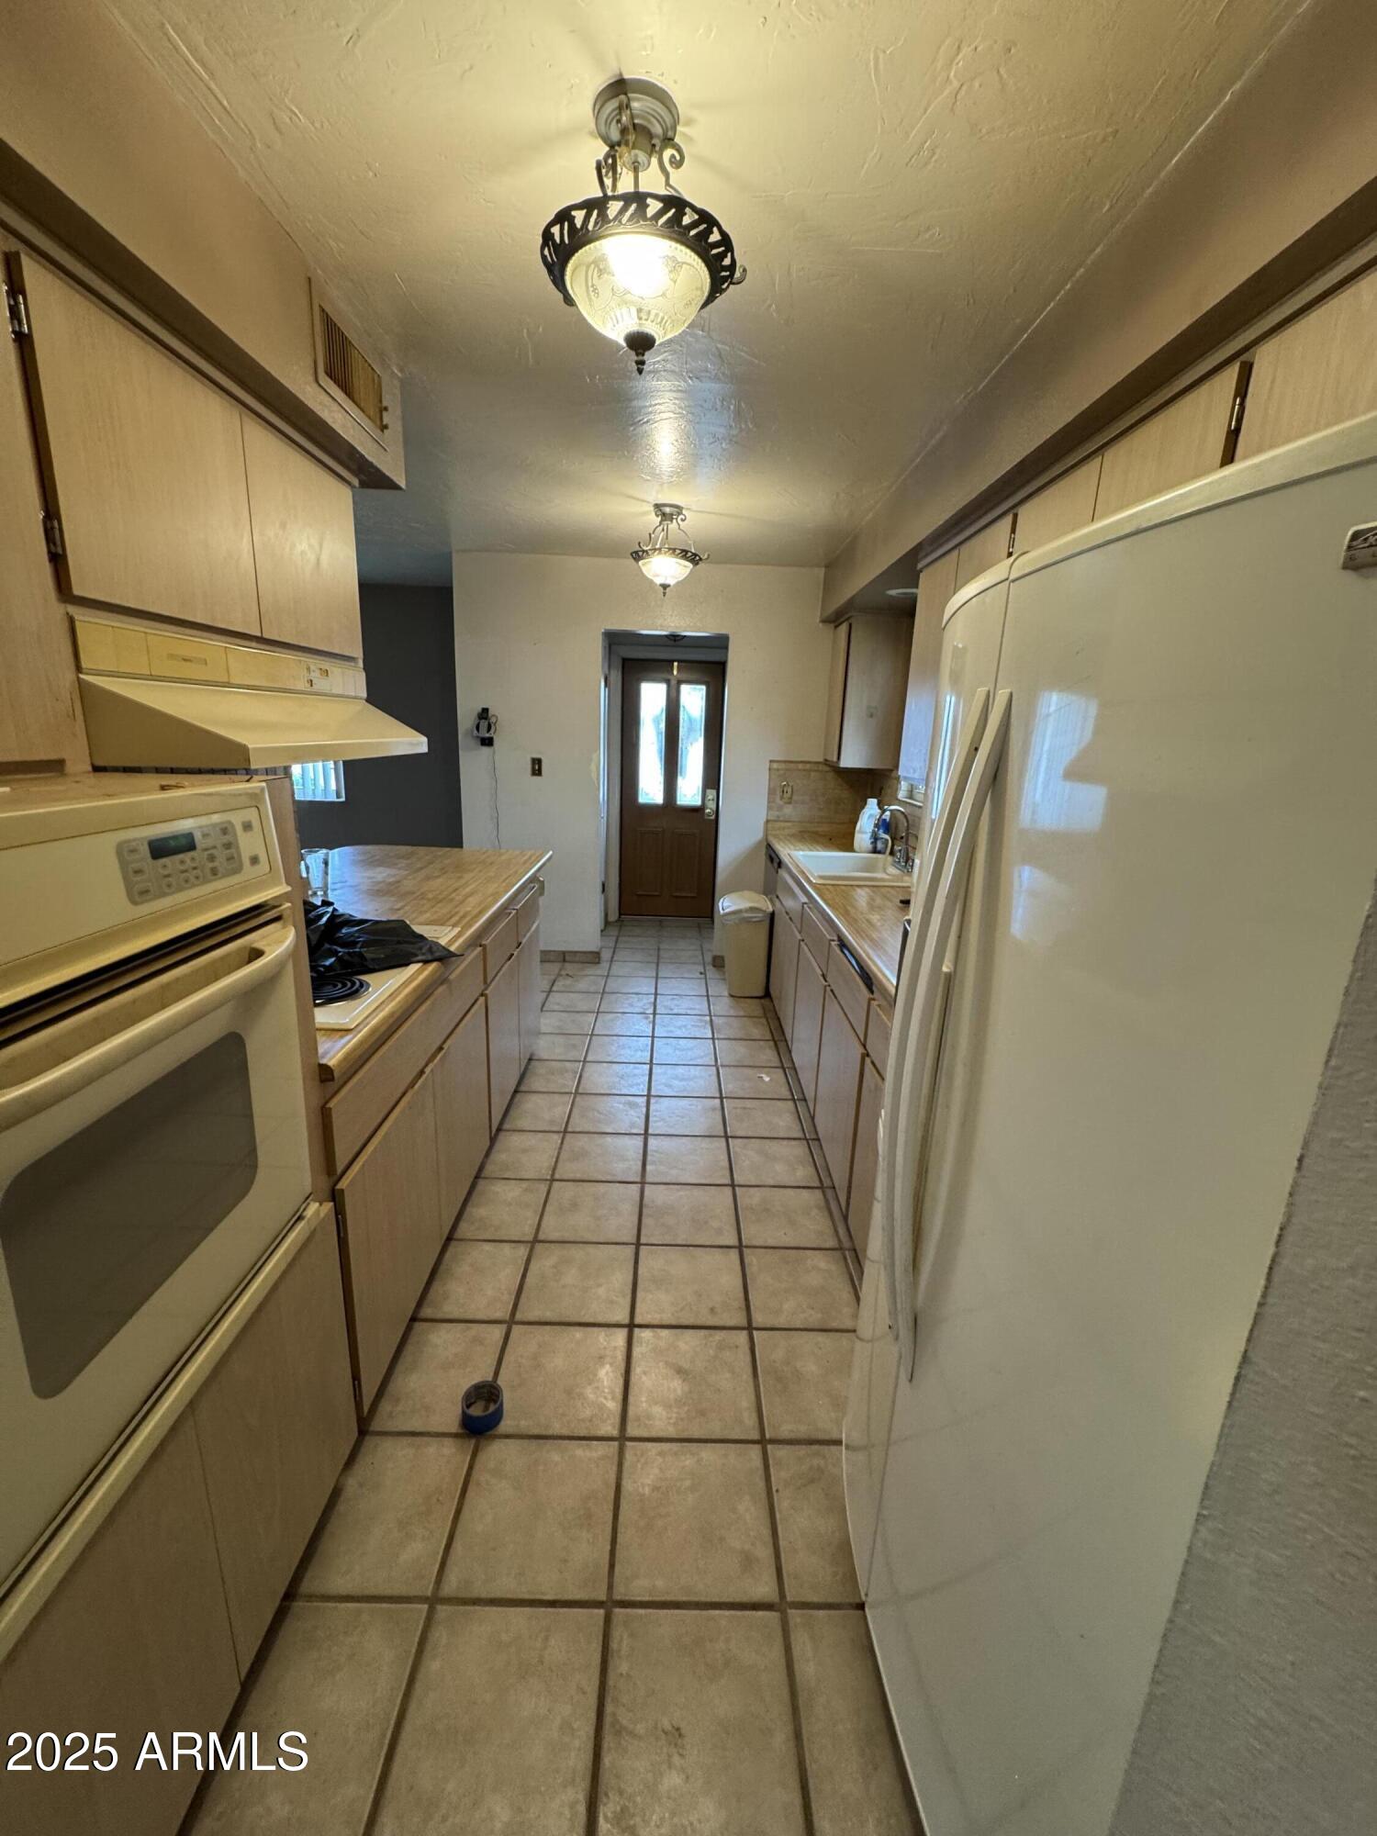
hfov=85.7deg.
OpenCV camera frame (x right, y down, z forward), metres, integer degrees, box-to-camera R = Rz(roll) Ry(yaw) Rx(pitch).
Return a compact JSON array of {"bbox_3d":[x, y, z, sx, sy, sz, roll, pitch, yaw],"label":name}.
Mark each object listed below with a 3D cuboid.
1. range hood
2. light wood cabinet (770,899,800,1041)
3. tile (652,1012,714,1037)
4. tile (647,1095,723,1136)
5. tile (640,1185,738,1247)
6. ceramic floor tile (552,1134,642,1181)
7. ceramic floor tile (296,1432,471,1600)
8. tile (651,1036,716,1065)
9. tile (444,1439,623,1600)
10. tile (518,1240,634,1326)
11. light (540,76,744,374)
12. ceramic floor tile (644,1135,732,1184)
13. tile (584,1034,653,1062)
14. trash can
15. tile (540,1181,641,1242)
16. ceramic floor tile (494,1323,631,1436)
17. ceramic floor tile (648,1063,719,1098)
[{"bbox_3d":[-1.009,-0.456,1.751,0.450,0.155,1.080,2,14,-1],"label":"range hood"},{"bbox_3d":[0.763,0.272,3.761,0.560,0.563,0.798,2,14,-1],"label":"light wood cabinet"},{"bbox_3d":[-0.024,0.572,3.887,0.296,0.010,0.301,2,14,-1],"label":"tile"},{"bbox_3d":[-0.010,0.802,2.993,0.303,0.011,0.306,2,14,-1],"label":"tile"},{"bbox_3d":[0.000,0.954,2.382,0.303,0.011,0.306,2,14,-1],"label":"tile"},{"bbox_3d":[-0.317,0.875,2.701,0.302,0.010,0.305,2,14,-1],"label":"ceramic floor tile"},{"bbox_3d":[-0.597,1.160,1.452,0.285,0.011,0.306,2,14,-1],"label":"ceramic floor tile"},{"bbox_3d":[-0.019,0.649,3.592,0.298,0.012,0.300,2,14,-1],"label":"tile"},{"bbox_3d":[-0.292,1.159,1.445,0.296,0.010,0.301,2,14,-1],"label":"tile"},{"bbox_3d":[-0.305,1.019,2.070,0.303,0.011,0.306,2,14,-1],"label":"tile"},{"bbox_3d":[-0.085,-1.132,1.255,0.335,0.365,0.335,2,14,-1],"label":"light"},{"bbox_3d":[-0.005,0.876,2.681,0.298,0.012,0.300,2,14,-1],"label":"ceramic floor tile"},{"bbox_3d":[-0.325,0.636,3.576,0.296,0.010,0.301,2,14,-1],"label":"tile"},{"bbox_3d":[0.337,0.133,4.440,0.300,0.610,0.360,2,14,-1],"label":"trash can"},{"bbox_3d":[-0.310,0.943,2.375,0.303,0.011,0.306,2,14,-1],"label":"tile"},{"bbox_3d":[-0.303,1.106,1.780,0.302,0.010,0.305,2,14,-1],"label":"ceramic floor tile"},{"bbox_3d":[-0.015,0.731,3.323,0.302,0.010,0.305,2,14,-1],"label":"ceramic floor tile"}]

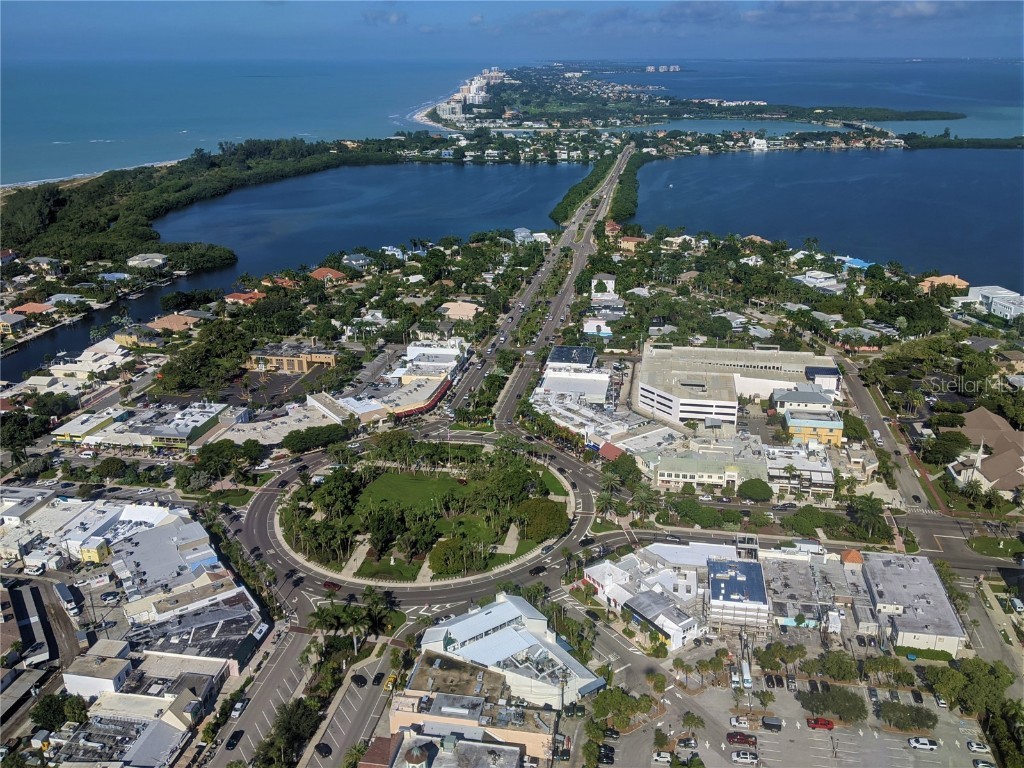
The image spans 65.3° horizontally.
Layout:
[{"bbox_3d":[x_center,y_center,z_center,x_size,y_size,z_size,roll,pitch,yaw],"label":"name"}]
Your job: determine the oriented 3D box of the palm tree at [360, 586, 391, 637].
[{"bbox_3d":[-36.970,62.280,215.110,7.800,14.600,7.800,0,22,0],"label":"palm tree"}]

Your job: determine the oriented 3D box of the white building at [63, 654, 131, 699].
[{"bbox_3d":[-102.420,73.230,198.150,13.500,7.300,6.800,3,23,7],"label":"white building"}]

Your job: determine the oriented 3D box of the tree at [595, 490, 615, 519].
[{"bbox_3d":[32.360,42.050,272.970,7.300,10.300,7.300,0,22,0],"label":"tree"}]

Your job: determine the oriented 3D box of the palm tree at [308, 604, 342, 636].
[{"bbox_3d":[-50.310,64.920,210.020,8.400,13.600,8.400,0,22,0],"label":"palm tree"}]

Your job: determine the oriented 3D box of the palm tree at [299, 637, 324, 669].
[{"bbox_3d":[-51.390,69.520,203.850,6.400,9.800,6.400,0,22,0],"label":"palm tree"}]

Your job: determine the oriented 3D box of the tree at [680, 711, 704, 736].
[{"bbox_3d":[42.390,79.460,186.220,5.400,7.200,5.200,0,22,0],"label":"tree"}]

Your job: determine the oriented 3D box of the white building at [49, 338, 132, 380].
[{"bbox_3d":[-212.220,-13.190,410.750,27.500,7.500,37.500,4,23,10],"label":"white building"}]

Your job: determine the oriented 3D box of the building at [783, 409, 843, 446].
[{"bbox_3d":[125.330,17.740,332.650,20.700,9.800,15.000,5,23,11],"label":"building"}]

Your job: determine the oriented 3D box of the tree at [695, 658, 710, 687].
[{"bbox_3d":[47.900,72.230,199.260,4.000,8.300,4.000,0,22,0],"label":"tree"}]

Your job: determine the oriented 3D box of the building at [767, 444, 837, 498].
[{"bbox_3d":[108.090,32.510,297.190,22.400,9.500,21.700,4,23,9],"label":"building"}]

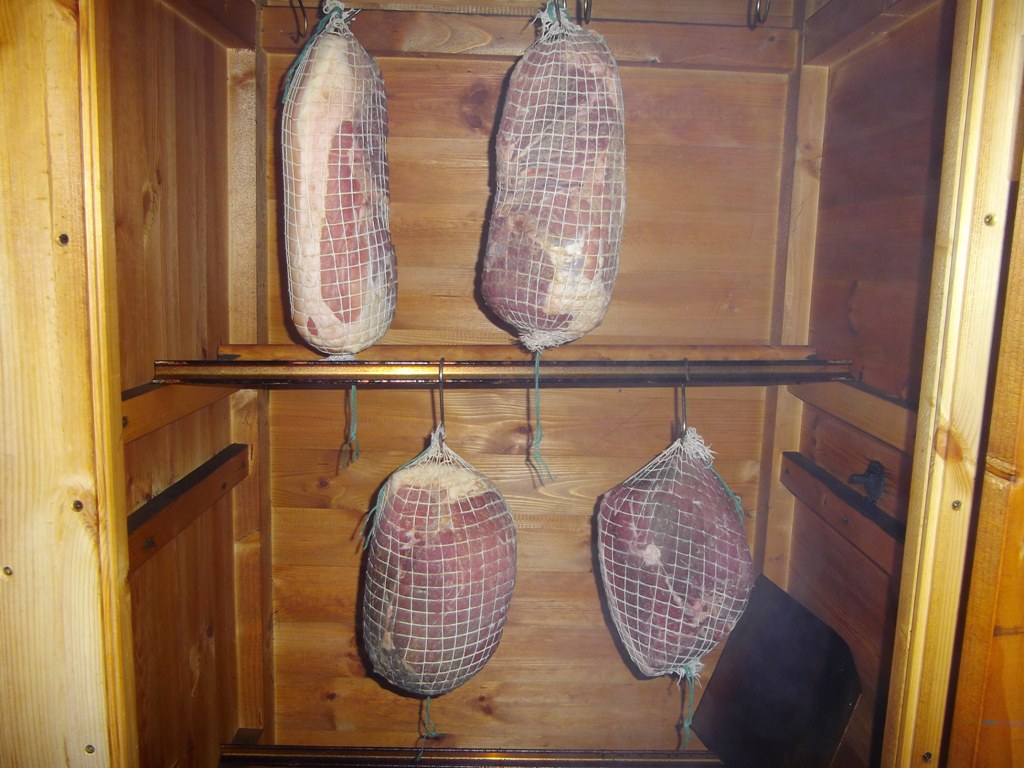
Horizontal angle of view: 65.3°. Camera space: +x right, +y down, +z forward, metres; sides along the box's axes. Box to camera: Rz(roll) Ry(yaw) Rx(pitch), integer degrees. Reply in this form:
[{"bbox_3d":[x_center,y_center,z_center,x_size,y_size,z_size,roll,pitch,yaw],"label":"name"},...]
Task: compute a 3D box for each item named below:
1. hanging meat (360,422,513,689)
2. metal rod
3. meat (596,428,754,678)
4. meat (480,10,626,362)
[{"bbox_3d":[-0.078,0.195,0.865,0.166,0.303,0.125,2,8,-1],"label":"hanging meat"},{"bbox_3d":[0.004,-0.012,0.831,0.729,0.026,0.022,0,8,-5],"label":"metal rod"},{"bbox_3d":[0.179,0.188,0.878,0.171,0.282,0.125,2,8,-1],"label":"meat"},{"bbox_3d":[0.042,-0.200,0.794,0.142,0.338,0.120,2,8,-1],"label":"meat"}]

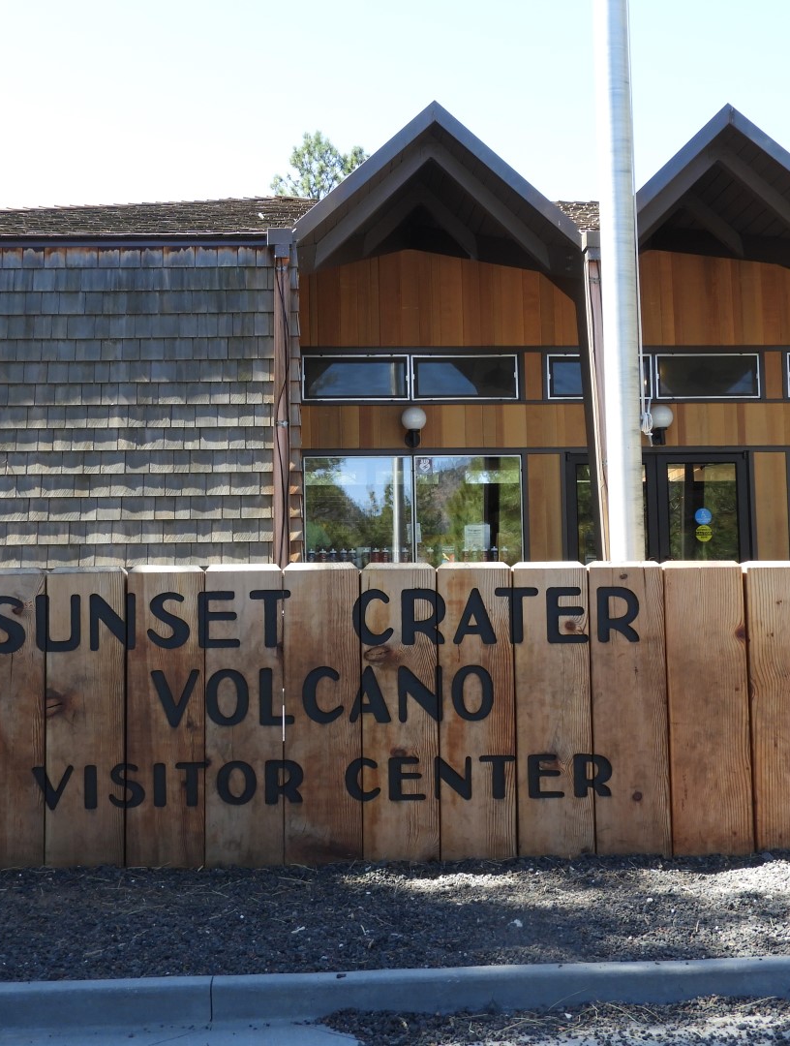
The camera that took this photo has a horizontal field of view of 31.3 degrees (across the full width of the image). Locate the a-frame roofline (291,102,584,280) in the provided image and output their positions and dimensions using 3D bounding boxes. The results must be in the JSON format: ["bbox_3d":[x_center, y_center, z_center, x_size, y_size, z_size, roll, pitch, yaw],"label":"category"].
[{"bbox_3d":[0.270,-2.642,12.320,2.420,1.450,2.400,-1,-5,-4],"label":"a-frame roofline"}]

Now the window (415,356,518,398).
[{"bbox_3d":[0.700,-1.450,14.065,1.078,0.457,0.100,-1,-5,-4],"label":"window"}]

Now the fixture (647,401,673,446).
[{"bbox_3d":[2.642,-0.967,14.007,0.253,0.414,0.290,-1,-5,-4],"label":"fixture"}]

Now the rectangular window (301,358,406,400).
[{"bbox_3d":[-0.387,-1.438,13.980,1.070,0.457,0.100,-1,-5,-4],"label":"rectangular window"}]

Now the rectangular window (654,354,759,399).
[{"bbox_3d":[3.164,-1.477,14.256,1.081,0.457,0.100,-1,-5,-4],"label":"rectangular window"}]

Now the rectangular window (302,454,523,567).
[{"bbox_3d":[0.190,-0.094,13.912,2.191,1.184,0.100,-1,-5,-4],"label":"rectangular window"}]

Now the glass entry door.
[{"bbox_3d":[3.104,0.378,14.095,1.037,2.165,0.100,-1,-5,-4],"label":"glass entry door"}]

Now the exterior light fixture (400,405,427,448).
[{"bbox_3d":[0.191,-0.935,13.816,0.257,0.414,0.290,-1,-5,-4],"label":"exterior light fixture"}]

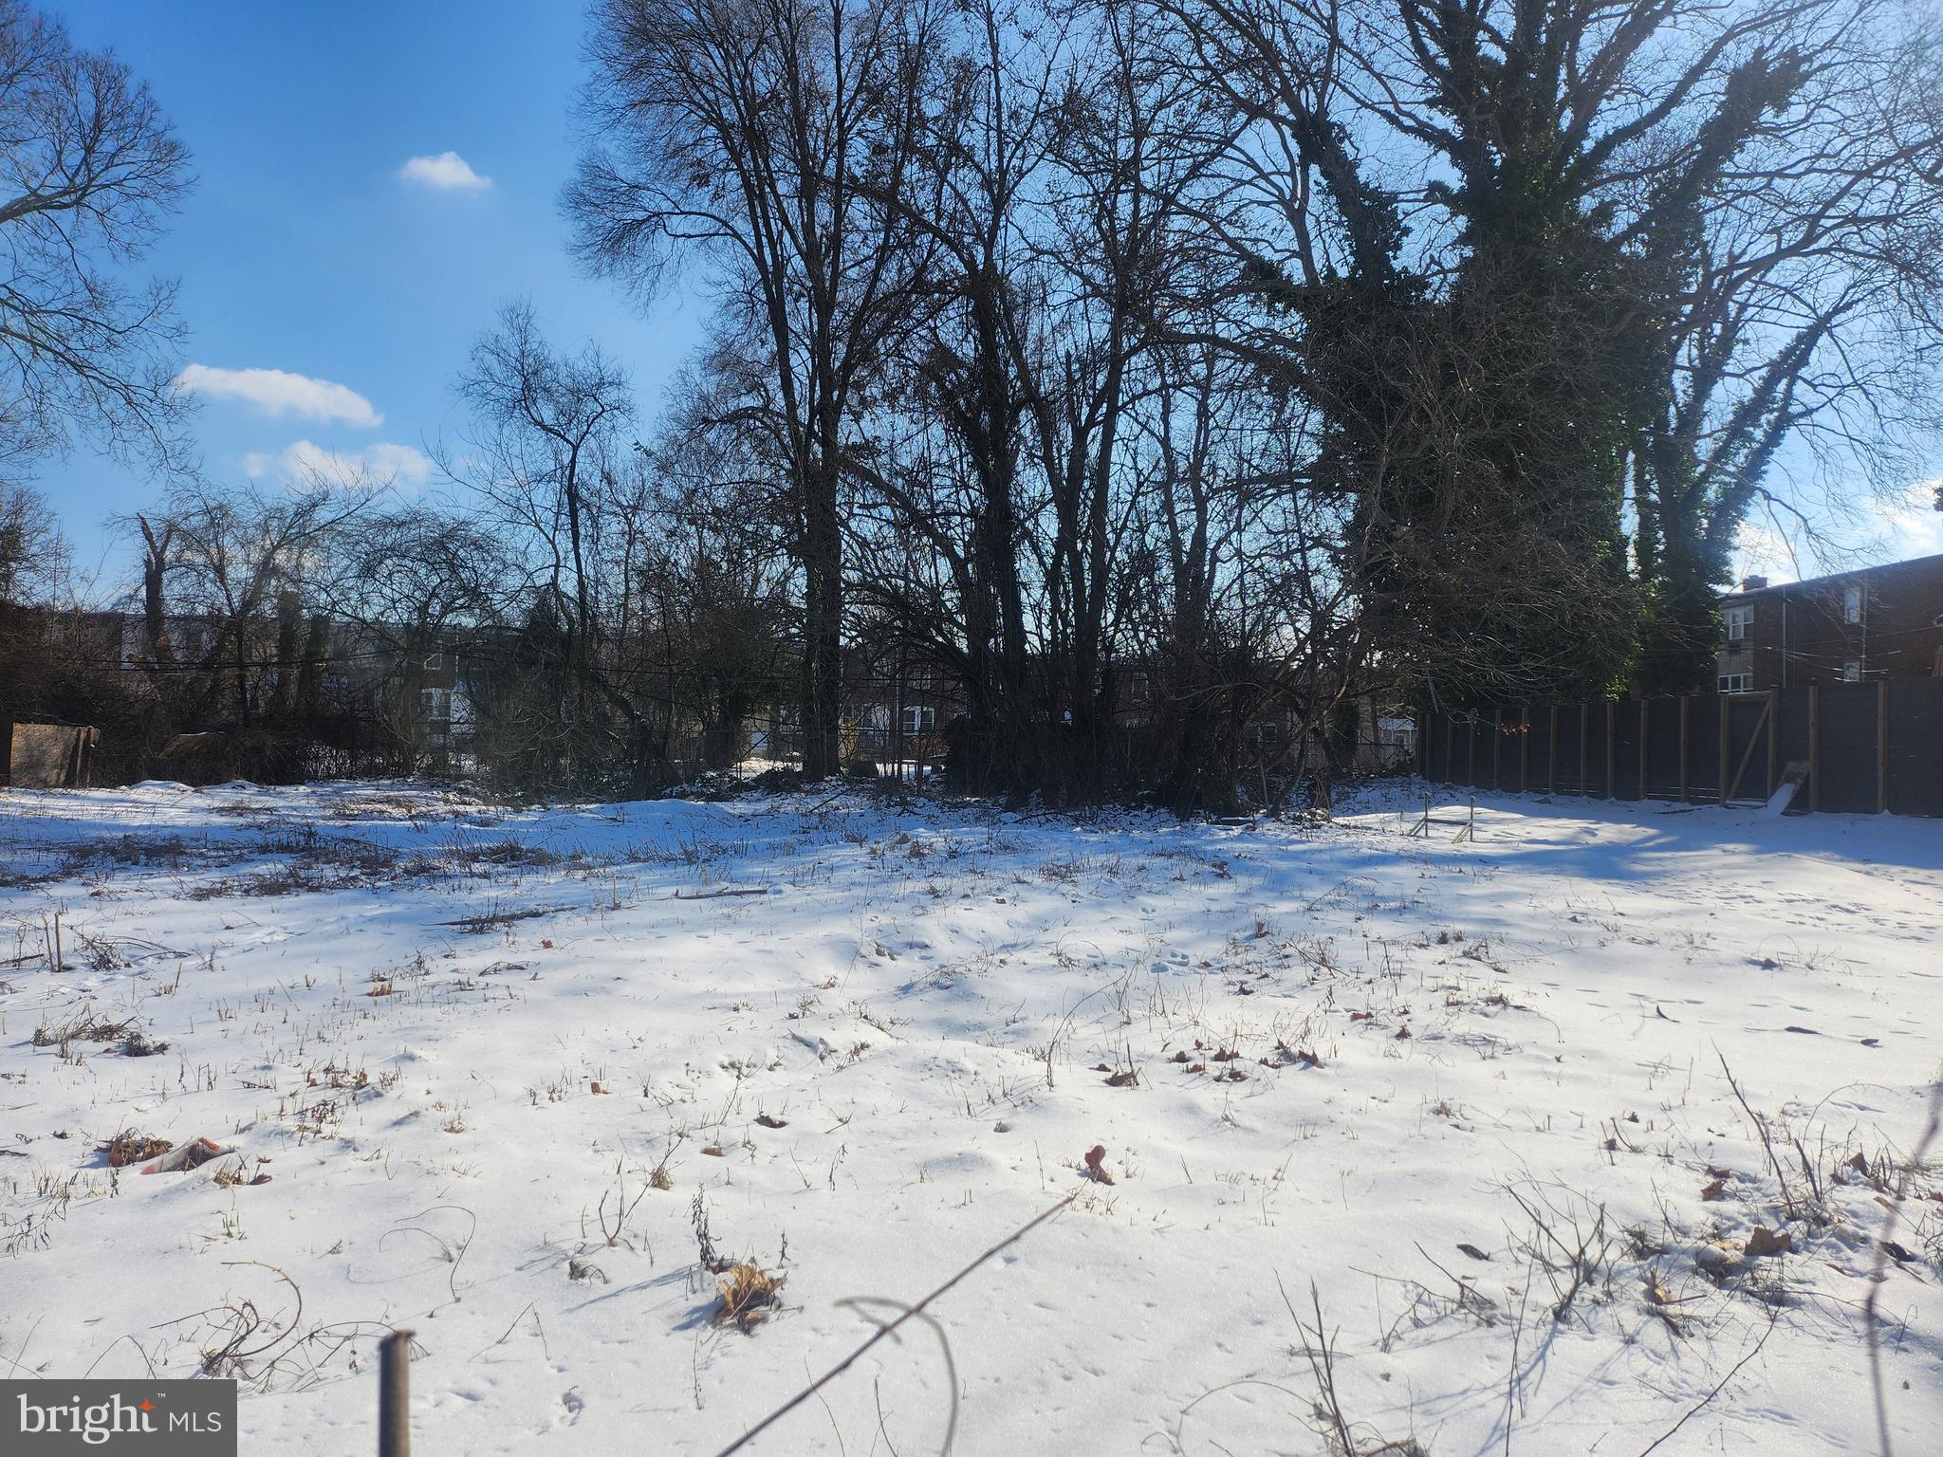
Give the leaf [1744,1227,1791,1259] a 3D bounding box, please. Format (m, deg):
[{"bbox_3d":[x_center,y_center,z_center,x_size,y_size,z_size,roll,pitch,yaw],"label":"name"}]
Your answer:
[{"bbox_3d":[2.318,1.493,3.920,0.122,0.066,0.060,0,0,14],"label":"leaf"}]

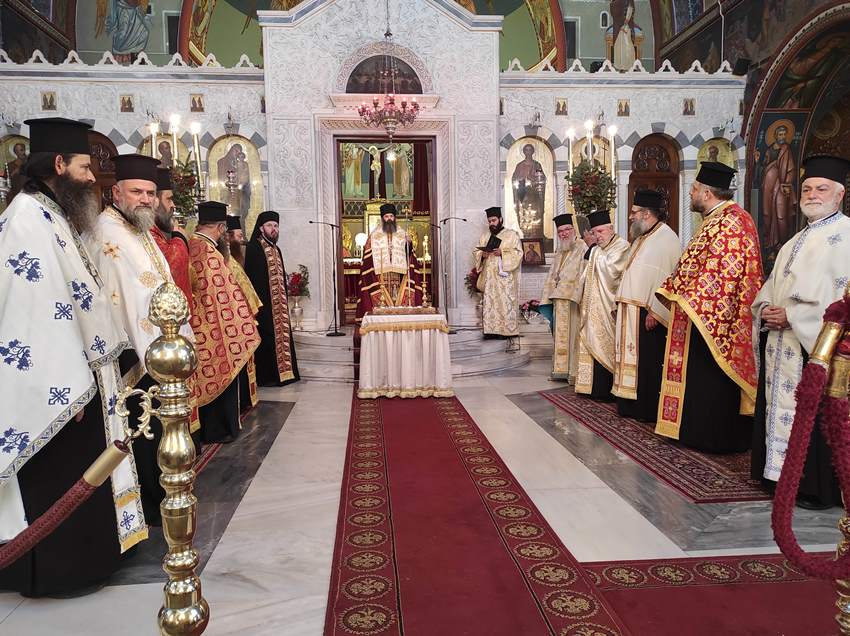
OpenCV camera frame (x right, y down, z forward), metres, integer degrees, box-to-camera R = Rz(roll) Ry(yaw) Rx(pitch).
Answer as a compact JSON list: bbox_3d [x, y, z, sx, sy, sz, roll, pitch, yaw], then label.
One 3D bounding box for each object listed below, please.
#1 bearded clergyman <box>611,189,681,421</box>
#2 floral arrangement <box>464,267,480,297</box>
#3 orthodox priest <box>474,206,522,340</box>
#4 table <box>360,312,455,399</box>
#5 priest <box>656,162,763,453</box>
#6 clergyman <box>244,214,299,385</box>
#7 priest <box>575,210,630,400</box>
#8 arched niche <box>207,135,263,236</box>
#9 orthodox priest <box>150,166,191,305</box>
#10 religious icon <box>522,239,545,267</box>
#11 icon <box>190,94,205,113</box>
[{"bbox_3d":[1.809,-0.115,5.072,0.500,1.870,0.620,-3,5,-25],"label":"bearded clergyman"},{"bbox_3d":[0.721,-0.496,8.508,0.365,0.450,0.320,-1,4,-5],"label":"floral arrangement"},{"bbox_3d":[0.978,-0.597,8.217,0.580,1.749,0.460,1,5,25],"label":"orthodox priest"},{"bbox_3d":[-0.217,0.349,6.258,0.923,0.800,0.720,-1,4,-5],"label":"table"},{"bbox_3d":[1.968,-0.081,4.239,0.600,1.942,0.680,-1,4,-8],"label":"priest"},{"bbox_3d":[-1.723,-0.213,6.757,0.450,1.923,0.560,2,5,38],"label":"clergyman"},{"bbox_3d":[1.615,-0.123,5.778,0.480,1.762,0.560,-3,5,-33],"label":"priest"},{"bbox_3d":[-2.998,-1.974,9.747,0.834,1.796,0.100,-1,4,-5],"label":"arched niche"},{"bbox_3d":[-1.668,0.005,3.869,0.460,1.880,0.600,-2,4,-12],"label":"orthodox priest"},{"bbox_3d":[1.581,-0.958,8.937,0.357,0.399,0.050,-1,-5,-5],"label":"religious icon"},{"bbox_3d":[-3.149,-2.971,8.497,0.189,0.244,0.030,-1,4,-5],"label":"icon"}]

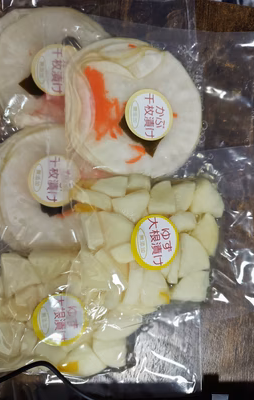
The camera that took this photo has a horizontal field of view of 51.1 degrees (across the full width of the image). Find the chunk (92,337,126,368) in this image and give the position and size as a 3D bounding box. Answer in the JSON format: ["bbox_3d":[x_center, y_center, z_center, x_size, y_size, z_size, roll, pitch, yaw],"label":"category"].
[{"bbox_3d":[-0.015,0.138,0.248,0.030,0.024,0.028,0,87,-3],"label":"chunk"}]

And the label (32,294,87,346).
[{"bbox_3d":[-0.058,0.104,0.232,0.049,0.003,0.049,-4,92,-7],"label":"label"}]

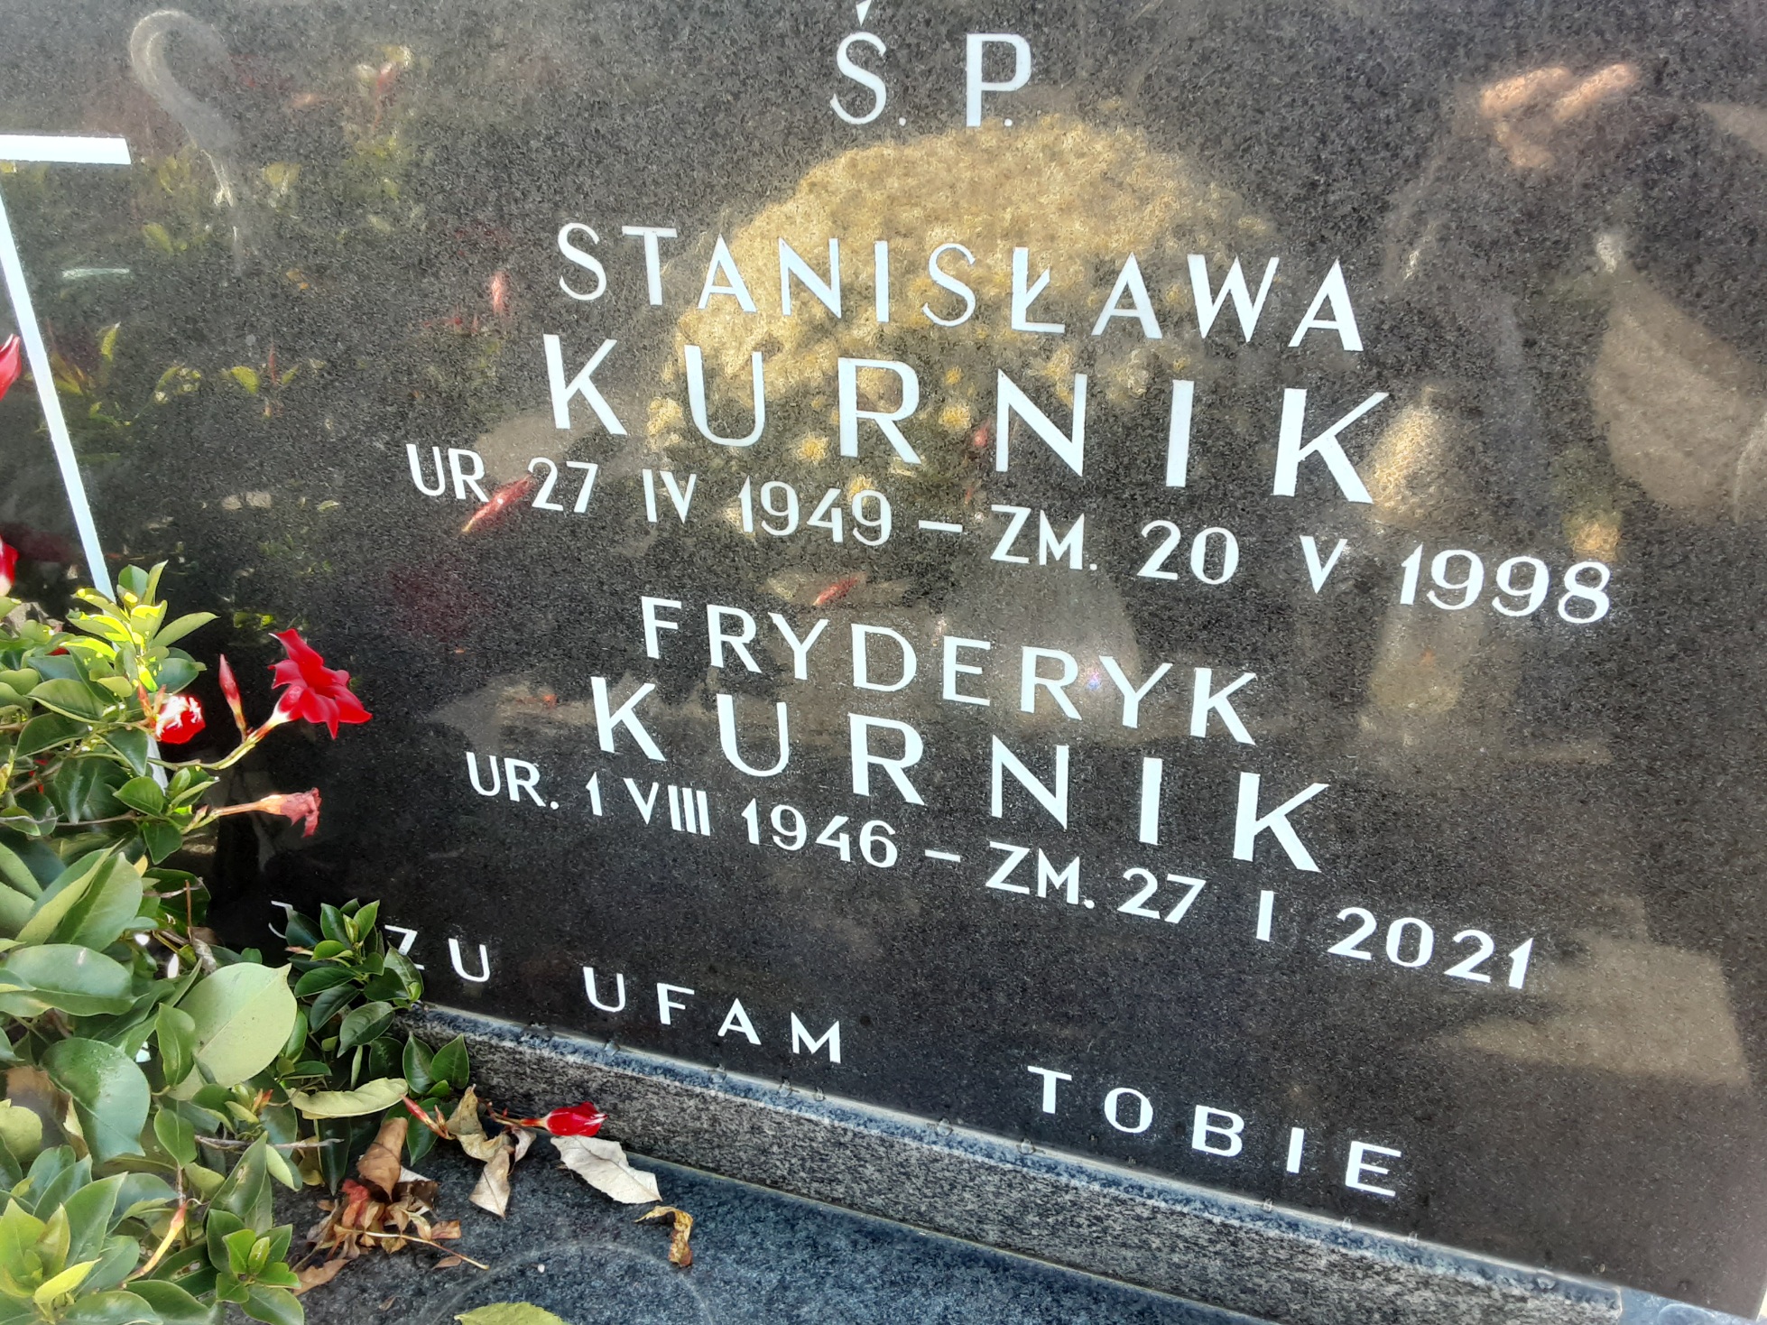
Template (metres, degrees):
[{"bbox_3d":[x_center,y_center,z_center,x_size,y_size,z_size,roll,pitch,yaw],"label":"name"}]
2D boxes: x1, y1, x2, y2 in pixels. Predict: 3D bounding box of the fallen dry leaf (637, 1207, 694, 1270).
[{"bbox_3d":[-0.117,0.309,0.774,0.041,0.011,0.022,23,41,36],"label":"fallen dry leaf"}]

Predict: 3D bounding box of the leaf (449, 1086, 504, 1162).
[{"bbox_3d":[-0.235,0.271,0.832,0.024,0.027,0.042,-28,40,-33],"label":"leaf"}]

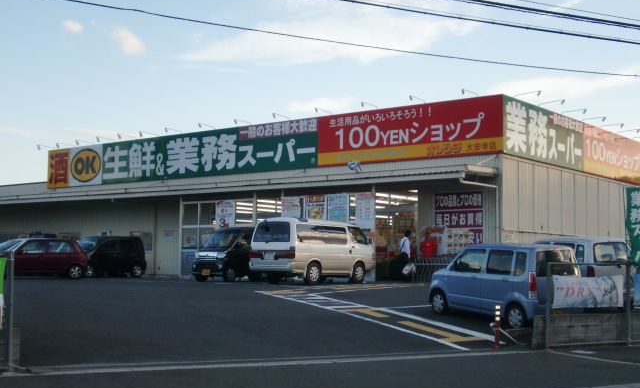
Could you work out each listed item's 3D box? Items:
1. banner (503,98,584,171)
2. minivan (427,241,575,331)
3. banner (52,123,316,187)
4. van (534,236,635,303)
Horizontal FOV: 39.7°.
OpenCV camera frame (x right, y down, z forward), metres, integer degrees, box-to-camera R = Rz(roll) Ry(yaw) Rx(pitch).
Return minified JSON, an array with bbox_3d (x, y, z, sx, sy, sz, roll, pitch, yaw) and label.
[{"bbox_3d":[8.336,-2.093,32.307,0.150,1.991,7.019,-3,-6,38],"label":"banner"},{"bbox_3d":[3.808,1.847,18.861,1.475,1.645,3.395,2,-2,-31],"label":"minivan"},{"bbox_3d":[-7.021,-1.621,39.789,17.505,2.001,0.150,-3,-6,38],"label":"banner"},{"bbox_3d":[6.160,1.960,22.600,1.500,1.700,3.500,2,-2,-30],"label":"van"}]

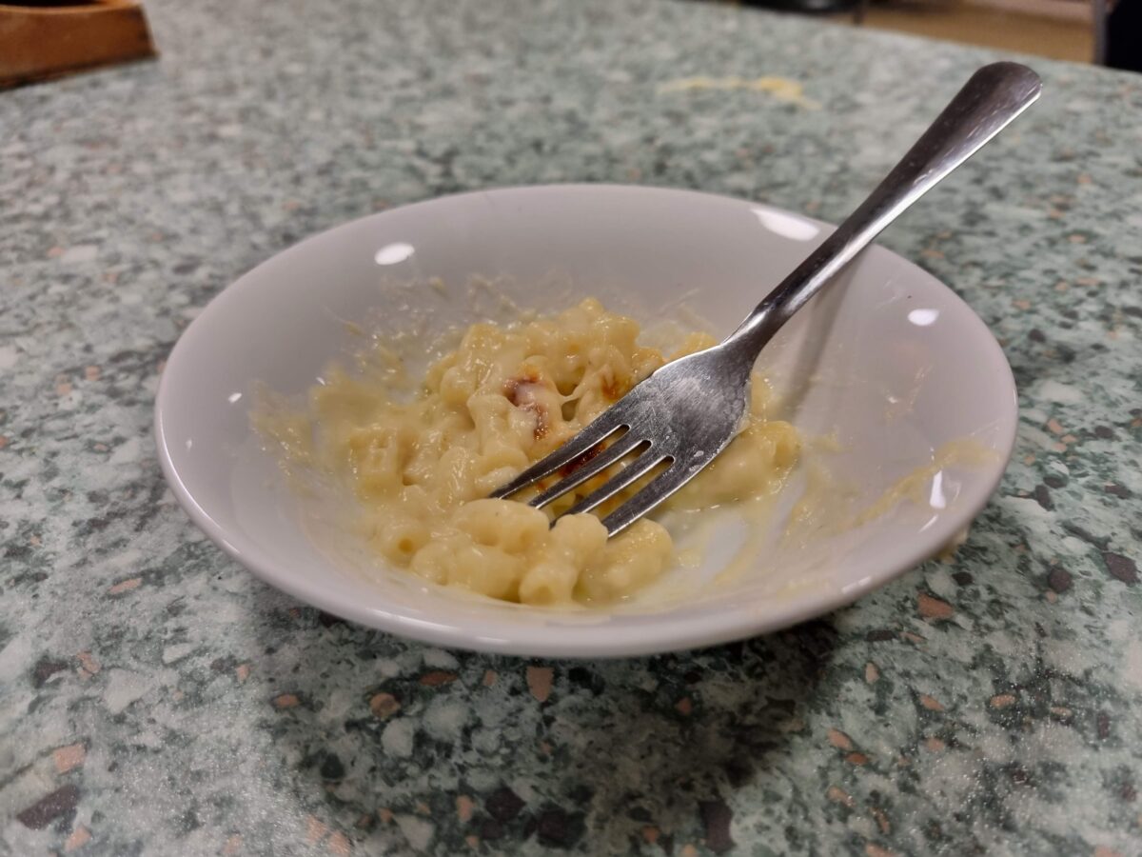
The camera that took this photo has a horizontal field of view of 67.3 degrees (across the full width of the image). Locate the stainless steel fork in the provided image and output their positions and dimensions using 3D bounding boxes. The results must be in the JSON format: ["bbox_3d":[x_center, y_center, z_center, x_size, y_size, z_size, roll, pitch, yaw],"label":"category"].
[{"bbox_3d":[0.059,-0.036,0.210,0.026,0.017,0.198,36,66,30],"label":"stainless steel fork"}]

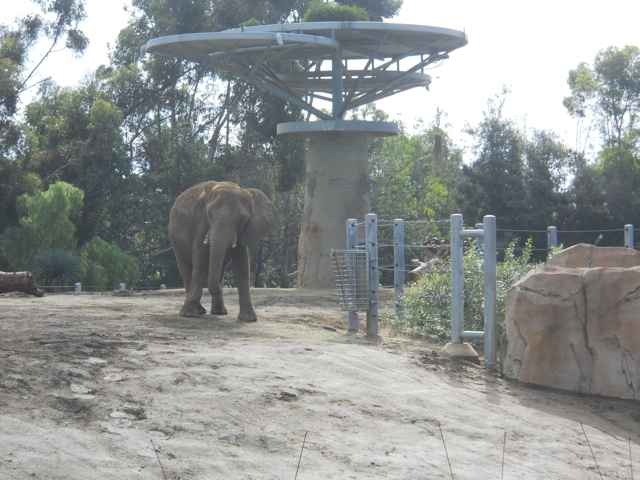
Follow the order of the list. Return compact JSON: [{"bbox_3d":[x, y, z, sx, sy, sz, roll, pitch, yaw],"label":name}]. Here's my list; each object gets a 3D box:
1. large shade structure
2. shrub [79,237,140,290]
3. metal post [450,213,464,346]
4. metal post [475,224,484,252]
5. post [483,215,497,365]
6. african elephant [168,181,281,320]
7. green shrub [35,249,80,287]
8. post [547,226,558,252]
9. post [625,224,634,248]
[{"bbox_3d":[-0.488,-2.658,57.000,10.200,8.400,9.000,0,0,0],"label":"large shade structure"},{"bbox_3d":[-7.087,0.825,61.000,2.100,1.900,1.900,0,0,0],"label":"shrub"},{"bbox_3d":[2.101,0.612,27.594,0.175,2.000,0.175,0,0,0],"label":"metal post"},{"bbox_3d":[3.132,0.627,35.494,0.175,1.900,0.175,0,0,0],"label":"metal post"},{"bbox_3d":[2.520,0.739,26.693,0.175,2.200,0.175,0,0,0],"label":"post"},{"bbox_3d":[-1.782,0.201,33.800,2.000,2.550,3.500,0,0,-12],"label":"african elephant"},{"bbox_3d":[-8.693,0.927,60.000,1.500,1.300,1.450,0,0,0],"label":"green shrub"},{"bbox_3d":[4.754,0.674,36.994,0.175,1.900,0.175,0,0,0],"label":"post"},{"bbox_3d":[6.549,0.622,38.294,0.175,1.900,0.175,0,0,0],"label":"post"}]

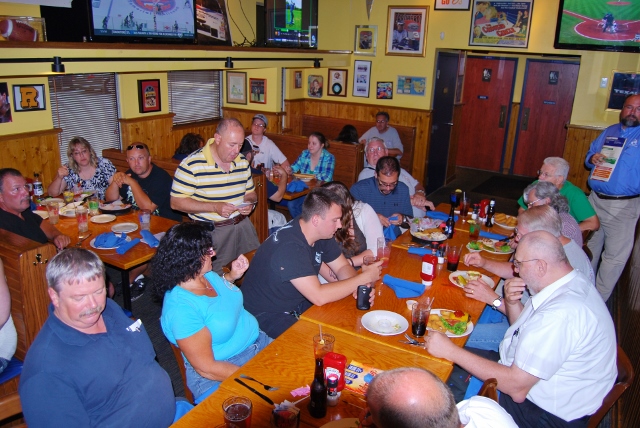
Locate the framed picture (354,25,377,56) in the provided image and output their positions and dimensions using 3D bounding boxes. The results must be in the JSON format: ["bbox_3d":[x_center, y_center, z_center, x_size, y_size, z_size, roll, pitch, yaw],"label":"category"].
[{"bbox_3d":[0.699,-2.595,7.214,0.370,0.429,0.030,11,21,28],"label":"framed picture"}]

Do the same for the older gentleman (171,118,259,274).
[{"bbox_3d":[-0.600,0.190,3.120,0.540,1.650,0.460,-15,24,-43],"label":"older gentleman"}]

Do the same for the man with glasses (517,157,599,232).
[{"bbox_3d":[1.889,0.199,3.944,0.750,1.320,0.540,10,21,25],"label":"man with glasses"}]

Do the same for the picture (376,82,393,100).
[{"bbox_3d":[1.023,-1.933,7.542,0.273,0.255,0.025,12,20,29],"label":"picture"}]

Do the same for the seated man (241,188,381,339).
[{"bbox_3d":[-0.040,0.535,2.832,0.850,1.320,0.580,5,19,11],"label":"seated man"}]

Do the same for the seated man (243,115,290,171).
[{"bbox_3d":[-0.752,-0.480,5.647,0.540,1.320,0.740,12,21,27],"label":"seated man"}]

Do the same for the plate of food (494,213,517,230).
[{"bbox_3d":[1.550,0.064,3.874,0.300,0.065,0.330,2,17,-1],"label":"plate of food"}]

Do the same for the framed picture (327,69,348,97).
[{"bbox_3d":[0.272,-2.046,7.536,0.360,0.410,0.030,13,22,31],"label":"framed picture"}]

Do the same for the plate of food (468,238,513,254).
[{"bbox_3d":[1.239,0.220,3.435,0.280,0.060,0.250,11,21,28],"label":"plate of food"}]

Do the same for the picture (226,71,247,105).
[{"bbox_3d":[-1.109,-1.693,6.480,0.347,0.411,0.030,11,21,28],"label":"picture"}]

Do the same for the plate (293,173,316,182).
[{"bbox_3d":[-0.158,-0.406,5.190,0.240,0.070,0.220,12,20,29],"label":"plate"}]

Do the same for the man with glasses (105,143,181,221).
[{"bbox_3d":[-1.380,0.065,4.004,0.580,1.310,0.750,8,18,18],"label":"man with glasses"}]

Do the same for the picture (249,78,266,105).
[{"bbox_3d":[-0.803,-1.577,6.185,0.265,0.305,0.030,13,22,31],"label":"picture"}]

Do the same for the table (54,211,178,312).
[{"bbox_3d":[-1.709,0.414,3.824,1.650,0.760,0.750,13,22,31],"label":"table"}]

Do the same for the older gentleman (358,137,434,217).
[{"bbox_3d":[0.570,0.019,4.280,0.580,1.310,0.740,-8,19,-30],"label":"older gentleman"}]

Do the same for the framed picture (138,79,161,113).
[{"bbox_3d":[-1.838,-1.279,5.209,0.045,0.345,0.252,12,20,29],"label":"framed picture"}]

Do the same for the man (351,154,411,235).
[{"bbox_3d":[0.534,0.209,3.873,0.540,1.250,0.720,-5,20,-19],"label":"man"}]

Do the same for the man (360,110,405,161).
[{"bbox_3d":[0.864,-0.847,7.056,0.580,1.280,0.720,14,22,33],"label":"man"}]

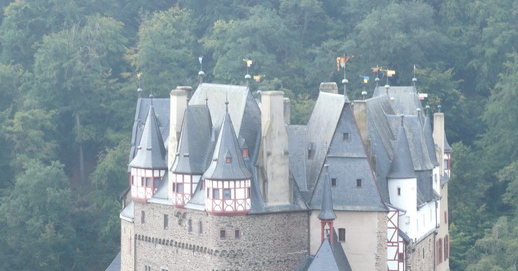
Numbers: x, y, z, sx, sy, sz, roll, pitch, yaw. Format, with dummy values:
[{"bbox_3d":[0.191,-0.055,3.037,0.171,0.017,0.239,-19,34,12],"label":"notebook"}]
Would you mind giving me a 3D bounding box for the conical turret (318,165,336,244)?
[{"bbox_3d":[5.565,5.605,225.000,1.450,6.250,1.450,0,8,0],"label":"conical turret"}]

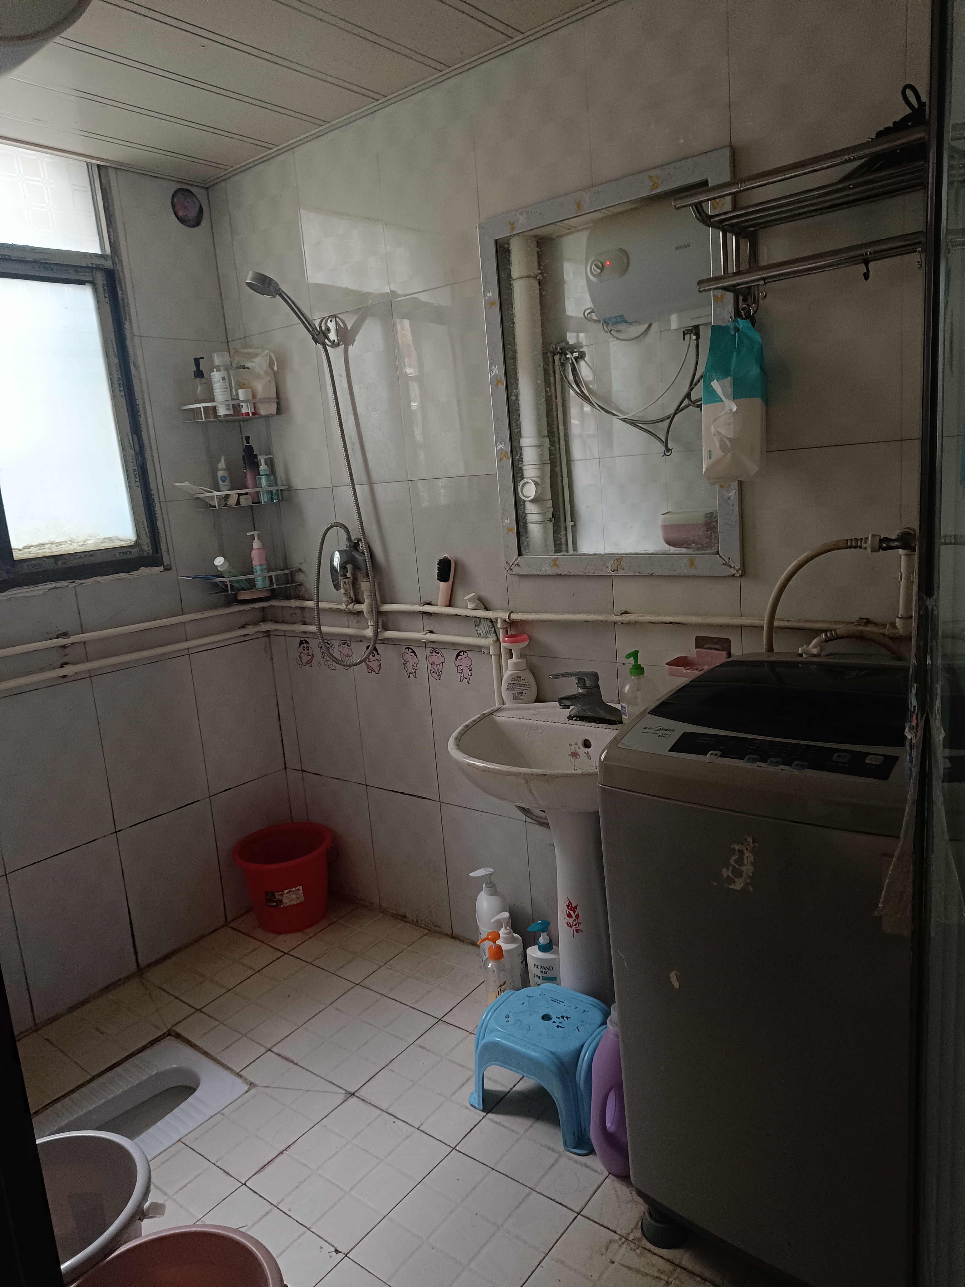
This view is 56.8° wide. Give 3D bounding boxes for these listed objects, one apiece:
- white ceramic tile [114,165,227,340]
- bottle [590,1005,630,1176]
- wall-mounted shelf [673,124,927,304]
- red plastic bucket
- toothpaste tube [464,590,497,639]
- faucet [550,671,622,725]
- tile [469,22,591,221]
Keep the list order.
[{"bbox_3d":[-0.883,-1.089,2.541,0.010,0.433,0.300,5,15,40],"label":"white ceramic tile"},{"bbox_3d":[0.284,0.834,1.728,0.100,0.305,0.170,4,14,39],"label":"bottle"},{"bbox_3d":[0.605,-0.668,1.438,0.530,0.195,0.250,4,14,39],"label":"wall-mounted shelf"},{"bbox_3d":[-0.606,0.737,2.779,0.305,0.245,0.305,-5,11,1],"label":"red plastic bucket"},{"bbox_3d":[-0.004,-0.048,2.282,0.055,0.164,0.035,-23,-3,41],"label":"toothpaste tube"},{"bbox_3d":[0.211,0.122,1.967,0.130,0.144,0.190,4,14,39],"label":"faucet"},{"bbox_3d":[0.099,-1.057,1.951,0.298,0.433,0.010,4,14,39],"label":"tile"}]

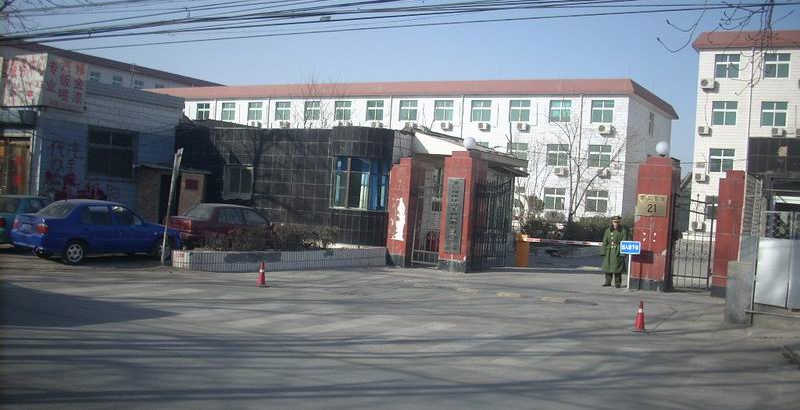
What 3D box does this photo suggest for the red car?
[{"bbox_3d":[-4.906,0.750,25.395,4.200,1.410,1.660,4,0,-41],"label":"red car"}]

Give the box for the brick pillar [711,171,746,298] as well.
[{"bbox_3d":[7.782,0.702,20.259,0.590,3.000,0.600,3,0,30],"label":"brick pillar"}]

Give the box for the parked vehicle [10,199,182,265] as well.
[{"bbox_3d":[-7.123,0.624,20.645,1.650,1.440,4.180,3,0,42],"label":"parked vehicle"}]

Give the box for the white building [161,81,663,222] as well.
[{"bbox_3d":[-1.783,-4.340,80.909,50.000,12.000,13.600,3,0,30],"label":"white building"}]

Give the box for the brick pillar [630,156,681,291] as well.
[{"bbox_3d":[6.326,0.475,21.114,0.840,3.280,0.850,3,0,30],"label":"brick pillar"}]

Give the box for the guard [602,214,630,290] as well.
[{"bbox_3d":[5.444,1.168,21.634,0.620,1.790,0.420,3,0,19],"label":"guard"}]

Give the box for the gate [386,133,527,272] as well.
[{"bbox_3d":[1.487,0.051,24.151,2.550,3.550,2.800,3,0,30],"label":"gate"}]

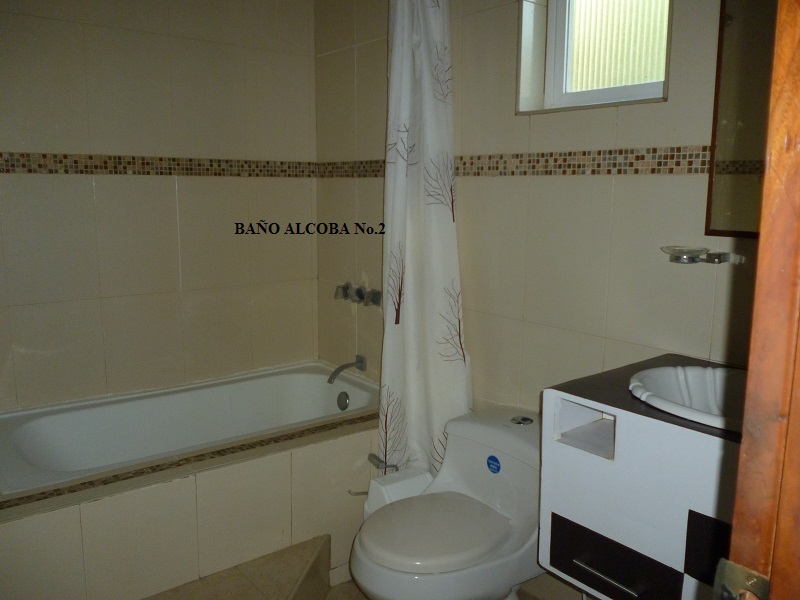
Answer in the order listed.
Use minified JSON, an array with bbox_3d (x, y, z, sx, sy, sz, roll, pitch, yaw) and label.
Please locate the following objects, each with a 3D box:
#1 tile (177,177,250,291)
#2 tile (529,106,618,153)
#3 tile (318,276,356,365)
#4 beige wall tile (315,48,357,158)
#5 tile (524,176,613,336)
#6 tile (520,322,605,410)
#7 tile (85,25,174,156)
[{"bbox_3d":[-0.754,-0.274,2.637,0.300,0.448,0.012,-7,13,-39],"label":"tile"},{"bbox_3d":[0.502,-0.490,1.882,0.012,0.115,0.302,-8,13,-39],"label":"tile"},{"bbox_3d":[-0.279,0.127,2.929,0.012,0.411,0.303,-8,13,-39],"label":"tile"},{"bbox_3d":[-0.271,-0.821,2.766,0.012,0.455,0.303,-8,13,-39],"label":"beige wall tile"},{"bbox_3d":[0.487,-0.135,1.900,0.010,0.450,0.300,-7,12,-38],"label":"tile"},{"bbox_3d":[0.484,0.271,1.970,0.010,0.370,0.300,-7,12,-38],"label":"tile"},{"bbox_3d":[-0.993,-0.758,2.387,0.300,0.450,0.010,-7,12,-38],"label":"tile"}]

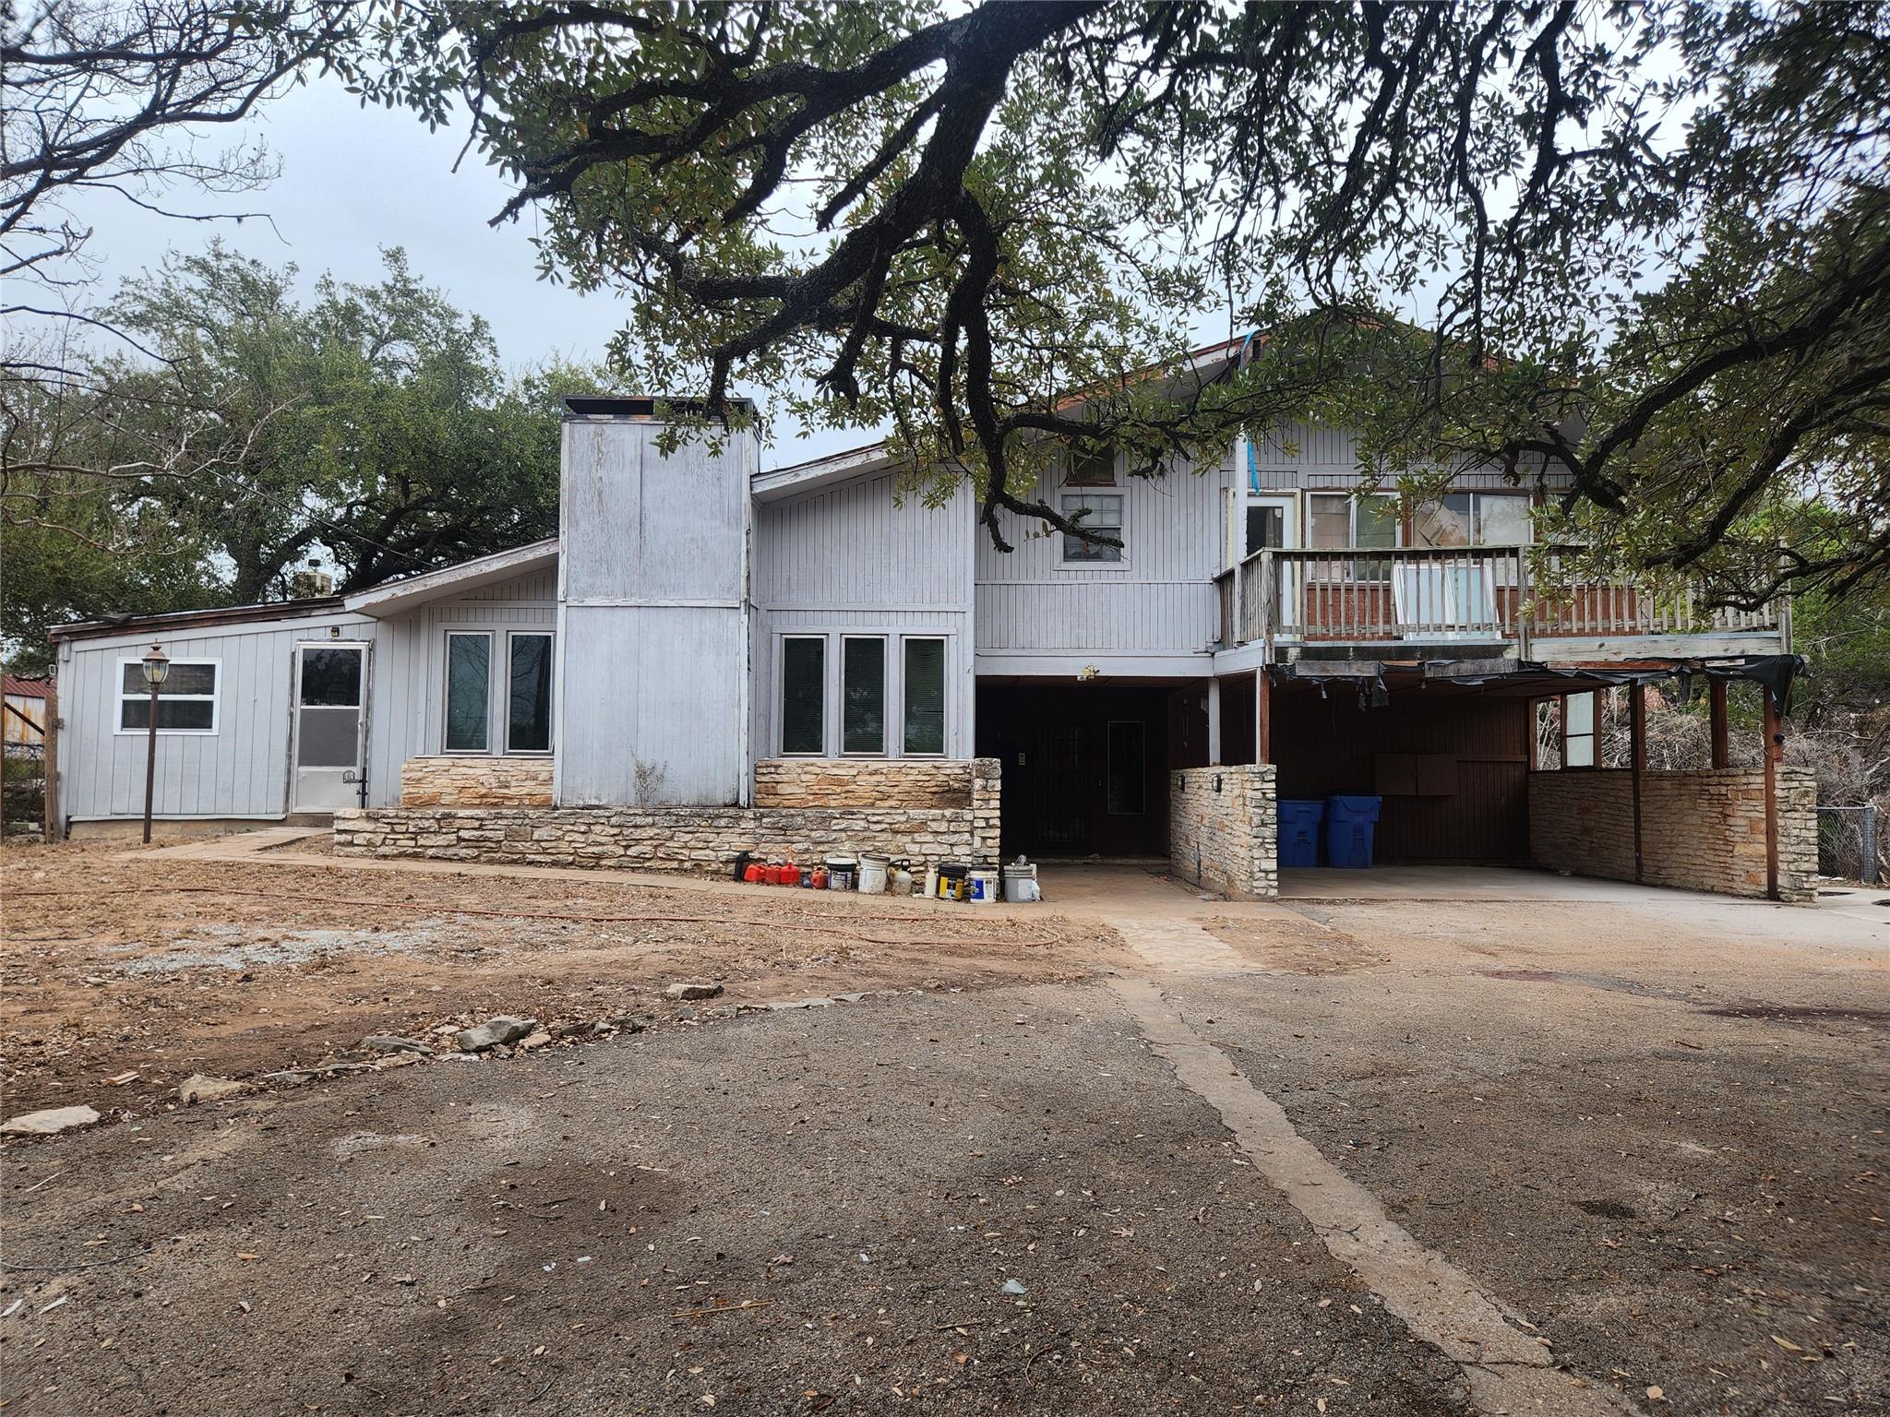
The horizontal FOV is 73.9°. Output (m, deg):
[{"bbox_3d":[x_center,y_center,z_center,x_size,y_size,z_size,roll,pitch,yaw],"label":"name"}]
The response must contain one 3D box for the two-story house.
[{"bbox_3d":[-0.770,-0.895,18.374,20.000,6.450,10.000,0,-3,0],"label":"two-story house"}]

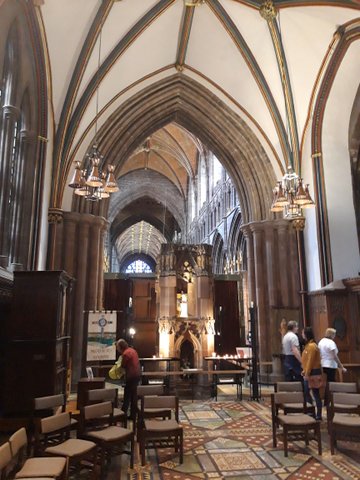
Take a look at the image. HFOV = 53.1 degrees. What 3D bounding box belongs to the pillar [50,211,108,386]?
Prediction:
[{"bbox_3d":[-2.765,1.633,10.004,1.400,4.700,1.400,2,-12,-8],"label":"pillar"}]

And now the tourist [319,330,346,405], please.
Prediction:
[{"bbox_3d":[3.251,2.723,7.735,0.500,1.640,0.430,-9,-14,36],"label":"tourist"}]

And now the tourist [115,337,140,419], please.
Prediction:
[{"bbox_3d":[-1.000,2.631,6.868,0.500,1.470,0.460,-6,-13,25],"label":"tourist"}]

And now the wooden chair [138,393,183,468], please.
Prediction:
[{"bbox_3d":[-0.262,2.683,5.127,0.543,0.769,0.492,1,-11,-6],"label":"wooden chair"}]

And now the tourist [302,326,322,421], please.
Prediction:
[{"bbox_3d":[2.550,2.545,6.964,0.460,1.670,0.360,11,-16,-43],"label":"tourist"}]

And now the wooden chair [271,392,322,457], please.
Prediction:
[{"bbox_3d":[1.724,2.725,5.353,0.553,0.769,0.482,1,-11,-6],"label":"wooden chair"}]

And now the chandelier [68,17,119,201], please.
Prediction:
[{"bbox_3d":[-1.782,-2.951,7.754,1.004,4.407,1.004,1,-11,-6],"label":"chandelier"}]

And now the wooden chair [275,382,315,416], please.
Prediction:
[{"bbox_3d":[1.939,2.825,6.055,0.520,0.750,0.490,1,-12,-7],"label":"wooden chair"}]

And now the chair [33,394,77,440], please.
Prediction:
[{"bbox_3d":[-1.767,2.630,5.086,0.490,0.750,0.520,-11,-16,44],"label":"chair"}]

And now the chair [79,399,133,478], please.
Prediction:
[{"bbox_3d":[-0.960,2.617,4.790,0.471,0.769,0.523,-11,-16,43],"label":"chair"}]

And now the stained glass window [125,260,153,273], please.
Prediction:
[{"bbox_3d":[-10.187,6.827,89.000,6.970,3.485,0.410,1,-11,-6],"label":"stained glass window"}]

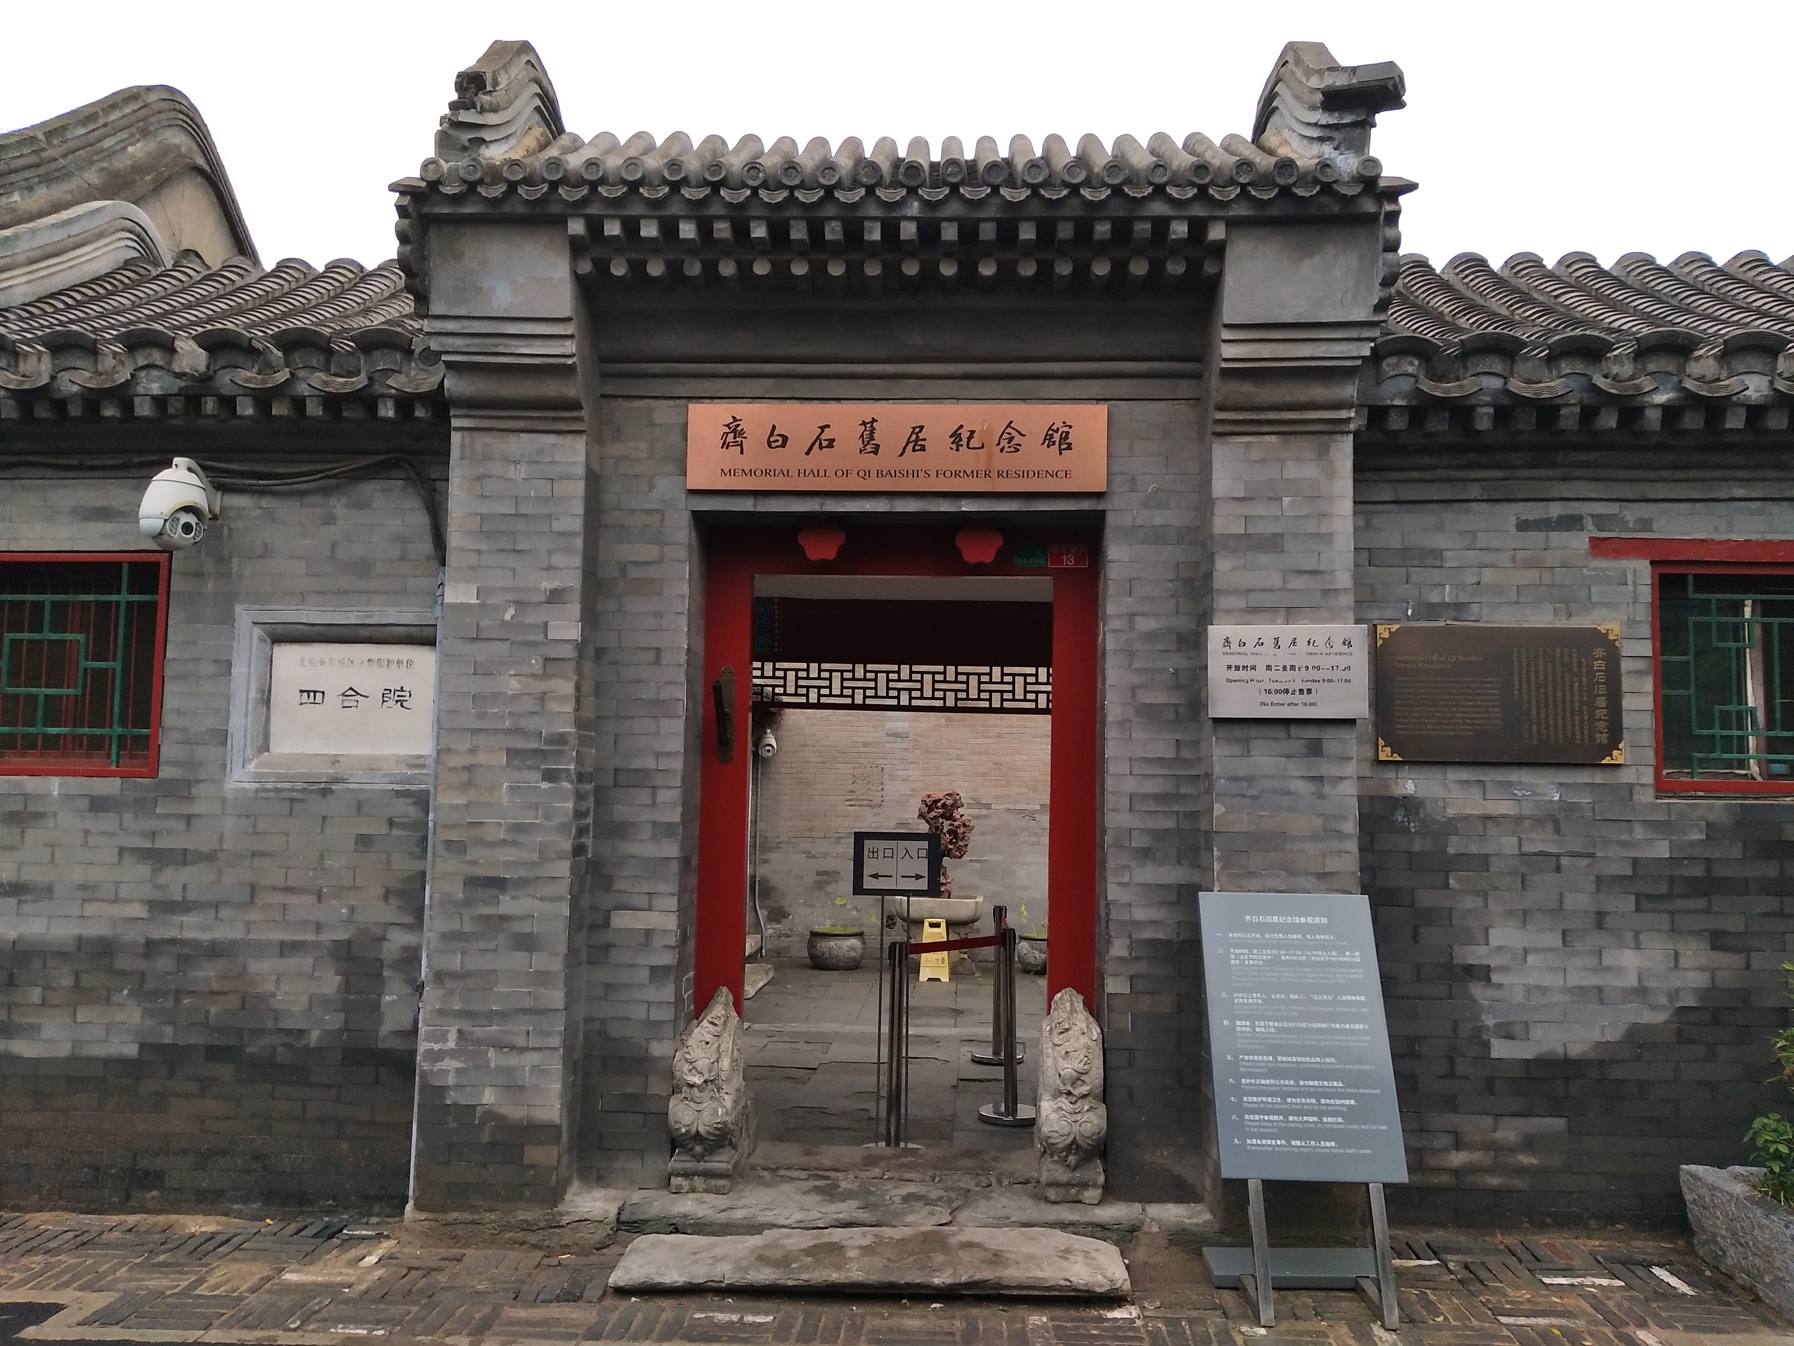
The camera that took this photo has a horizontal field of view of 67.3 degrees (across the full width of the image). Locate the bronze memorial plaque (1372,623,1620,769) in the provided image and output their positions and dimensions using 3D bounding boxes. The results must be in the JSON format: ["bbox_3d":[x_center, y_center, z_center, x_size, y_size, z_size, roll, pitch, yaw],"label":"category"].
[{"bbox_3d":[2.150,0.075,4.822,0.857,0.500,0.045,1,-5,3],"label":"bronze memorial plaque"}]

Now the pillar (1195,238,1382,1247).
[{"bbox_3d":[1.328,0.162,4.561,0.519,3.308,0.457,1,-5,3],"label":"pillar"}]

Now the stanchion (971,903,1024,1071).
[{"bbox_3d":[0.616,1.855,8.118,0.325,0.910,0.325,1,-5,3],"label":"stanchion"}]

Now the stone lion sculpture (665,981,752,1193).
[{"bbox_3d":[-0.667,1.485,4.877,0.228,0.655,0.416,1,-5,3],"label":"stone lion sculpture"}]

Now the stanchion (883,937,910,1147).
[{"bbox_3d":[-0.011,1.699,6.134,0.320,0.930,0.320,1,-5,3],"label":"stanchion"}]

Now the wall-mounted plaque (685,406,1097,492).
[{"bbox_3d":[-0.002,-0.828,5.012,1.560,0.326,0.050,1,-5,3],"label":"wall-mounted plaque"}]

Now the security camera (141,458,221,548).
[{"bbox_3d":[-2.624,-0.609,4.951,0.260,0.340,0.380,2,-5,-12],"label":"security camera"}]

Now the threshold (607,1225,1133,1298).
[{"bbox_3d":[-0.081,1.895,4.369,1.630,0.100,0.380,1,-5,3],"label":"threshold"}]

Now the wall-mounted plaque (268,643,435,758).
[{"bbox_3d":[-2.074,0.102,5.132,0.630,0.413,0.050,1,-5,4],"label":"wall-mounted plaque"}]

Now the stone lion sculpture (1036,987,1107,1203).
[{"bbox_3d":[0.628,1.522,4.962,0.245,0.725,0.400,1,-5,3],"label":"stone lion sculpture"}]

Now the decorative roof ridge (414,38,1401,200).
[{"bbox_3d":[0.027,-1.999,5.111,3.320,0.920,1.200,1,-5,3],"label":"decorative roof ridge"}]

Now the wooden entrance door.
[{"bbox_3d":[0.002,0.589,5.190,1.527,2.349,0.152,1,-5,3],"label":"wooden entrance door"}]

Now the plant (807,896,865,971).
[{"bbox_3d":[-0.610,2.647,13.794,0.594,0.694,0.594,1,-5,3],"label":"plant"}]

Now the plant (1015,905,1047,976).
[{"bbox_3d":[1.547,2.710,13.813,0.595,0.642,0.595,1,-5,3],"label":"plant"}]

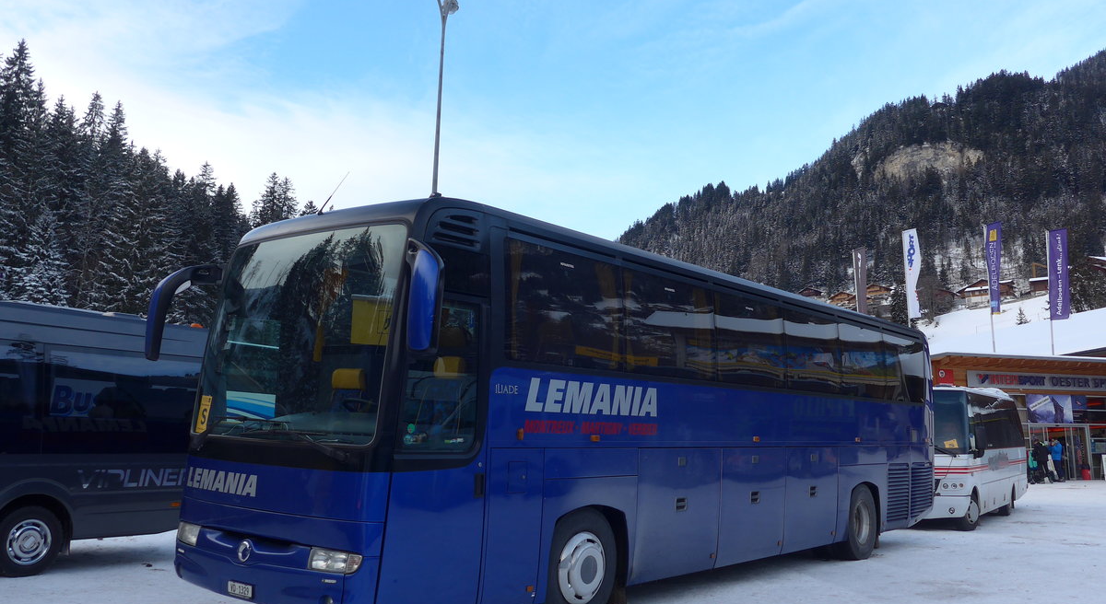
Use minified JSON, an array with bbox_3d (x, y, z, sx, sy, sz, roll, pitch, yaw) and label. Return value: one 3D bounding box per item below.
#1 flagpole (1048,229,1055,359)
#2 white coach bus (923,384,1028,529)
[{"bbox_3d":[23.402,0.576,43.384,0.110,8.000,0.110,1,-8,0],"label":"flagpole"},{"bbox_3d":[8.227,3.150,19.784,2.320,2.800,8.200,-4,-9,34],"label":"white coach bus"}]

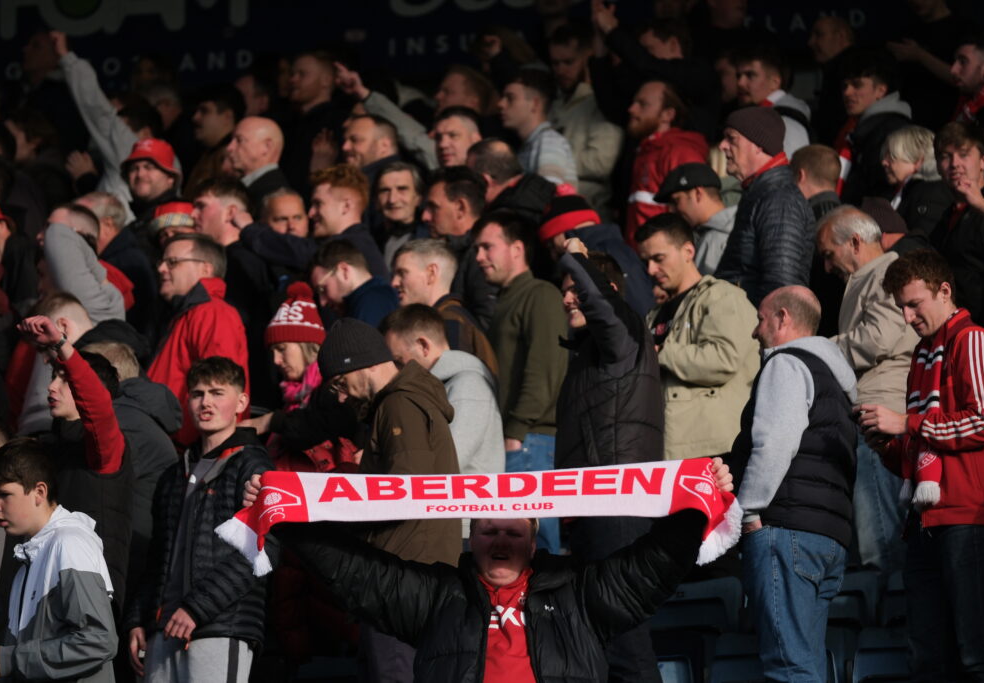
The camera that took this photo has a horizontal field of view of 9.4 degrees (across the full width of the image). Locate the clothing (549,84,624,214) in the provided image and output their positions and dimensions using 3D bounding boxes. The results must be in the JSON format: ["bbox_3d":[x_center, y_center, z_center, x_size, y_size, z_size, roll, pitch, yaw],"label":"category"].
[{"bbox_3d":[0.347,-0.613,22.900,0.320,0.740,0.500,6,-9,-41],"label":"clothing"}]

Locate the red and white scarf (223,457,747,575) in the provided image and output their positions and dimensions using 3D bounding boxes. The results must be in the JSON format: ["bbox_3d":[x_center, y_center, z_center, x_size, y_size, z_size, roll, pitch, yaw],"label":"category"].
[{"bbox_3d":[-0.033,0.460,15.600,1.360,0.300,0.140,-1,-5,7],"label":"red and white scarf"}]

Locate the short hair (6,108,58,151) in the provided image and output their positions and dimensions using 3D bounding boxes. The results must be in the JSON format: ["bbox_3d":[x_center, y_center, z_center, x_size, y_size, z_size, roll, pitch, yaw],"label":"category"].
[{"bbox_3d":[-1.731,-0.802,22.500,0.200,0.170,0.170,3,-8,-25],"label":"short hair"}]

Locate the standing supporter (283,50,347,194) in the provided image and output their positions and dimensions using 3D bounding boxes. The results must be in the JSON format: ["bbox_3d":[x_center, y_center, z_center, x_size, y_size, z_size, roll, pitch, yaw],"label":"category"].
[{"bbox_3d":[-0.675,-0.248,22.993,0.330,1.760,0.500,3,-8,-25],"label":"standing supporter"}]

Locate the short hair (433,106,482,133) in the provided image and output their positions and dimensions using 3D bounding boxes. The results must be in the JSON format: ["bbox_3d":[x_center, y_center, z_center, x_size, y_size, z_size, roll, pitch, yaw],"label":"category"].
[{"bbox_3d":[-0.119,-0.795,21.900,0.165,0.140,0.190,-3,-5,30],"label":"short hair"}]

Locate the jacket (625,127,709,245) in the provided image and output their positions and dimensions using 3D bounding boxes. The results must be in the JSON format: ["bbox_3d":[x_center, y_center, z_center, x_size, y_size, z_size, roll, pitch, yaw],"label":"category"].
[{"bbox_3d":[0.659,-0.454,22.273,0.330,0.700,0.500,2,-5,-22],"label":"jacket"}]

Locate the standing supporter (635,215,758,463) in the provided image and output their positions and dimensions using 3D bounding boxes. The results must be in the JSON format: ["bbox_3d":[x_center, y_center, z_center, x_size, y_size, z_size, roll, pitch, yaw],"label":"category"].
[{"bbox_3d":[0.668,0.446,19.394,0.360,1.740,0.500,4,-8,-30],"label":"standing supporter"}]

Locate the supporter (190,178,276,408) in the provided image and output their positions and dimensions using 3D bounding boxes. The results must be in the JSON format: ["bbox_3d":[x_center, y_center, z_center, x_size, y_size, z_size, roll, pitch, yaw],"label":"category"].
[{"bbox_3d":[-0.901,0.312,20.831,0.340,1.770,0.500,1,-5,-15],"label":"supporter"}]

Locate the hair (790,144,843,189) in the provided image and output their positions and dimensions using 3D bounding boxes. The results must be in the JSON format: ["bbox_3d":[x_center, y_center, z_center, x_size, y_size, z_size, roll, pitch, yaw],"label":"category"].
[{"bbox_3d":[1.099,-0.591,20.300,0.190,0.150,0.165,-4,-6,44],"label":"hair"}]

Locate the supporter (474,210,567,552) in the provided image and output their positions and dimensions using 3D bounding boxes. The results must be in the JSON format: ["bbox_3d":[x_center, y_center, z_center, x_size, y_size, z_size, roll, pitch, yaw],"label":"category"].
[{"bbox_3d":[0.095,0.464,19.230,0.330,1.780,0.500,2,-5,-22],"label":"supporter"}]

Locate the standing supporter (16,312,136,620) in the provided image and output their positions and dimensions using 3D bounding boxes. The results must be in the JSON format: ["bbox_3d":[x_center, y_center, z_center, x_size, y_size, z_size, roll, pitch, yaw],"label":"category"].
[{"bbox_3d":[-1.294,0.829,18.588,0.420,1.840,0.520,3,-8,-25],"label":"standing supporter"}]

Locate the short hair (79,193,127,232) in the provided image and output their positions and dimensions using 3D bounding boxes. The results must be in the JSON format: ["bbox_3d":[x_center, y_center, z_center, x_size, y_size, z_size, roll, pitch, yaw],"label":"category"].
[{"bbox_3d":[-1.366,-0.455,20.900,0.190,0.140,0.170,2,-7,-18],"label":"short hair"}]

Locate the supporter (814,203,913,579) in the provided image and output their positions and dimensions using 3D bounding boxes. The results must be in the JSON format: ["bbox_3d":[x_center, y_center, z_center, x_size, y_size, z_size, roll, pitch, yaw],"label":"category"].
[{"bbox_3d":[1.239,0.399,19.298,0.420,1.680,0.500,3,-8,-22],"label":"supporter"}]

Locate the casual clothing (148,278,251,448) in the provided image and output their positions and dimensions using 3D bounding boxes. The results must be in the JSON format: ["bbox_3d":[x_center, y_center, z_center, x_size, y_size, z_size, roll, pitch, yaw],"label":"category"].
[{"bbox_3d":[-0.947,0.151,19.372,0.360,0.720,0.500,1,-5,-9],"label":"casual clothing"}]

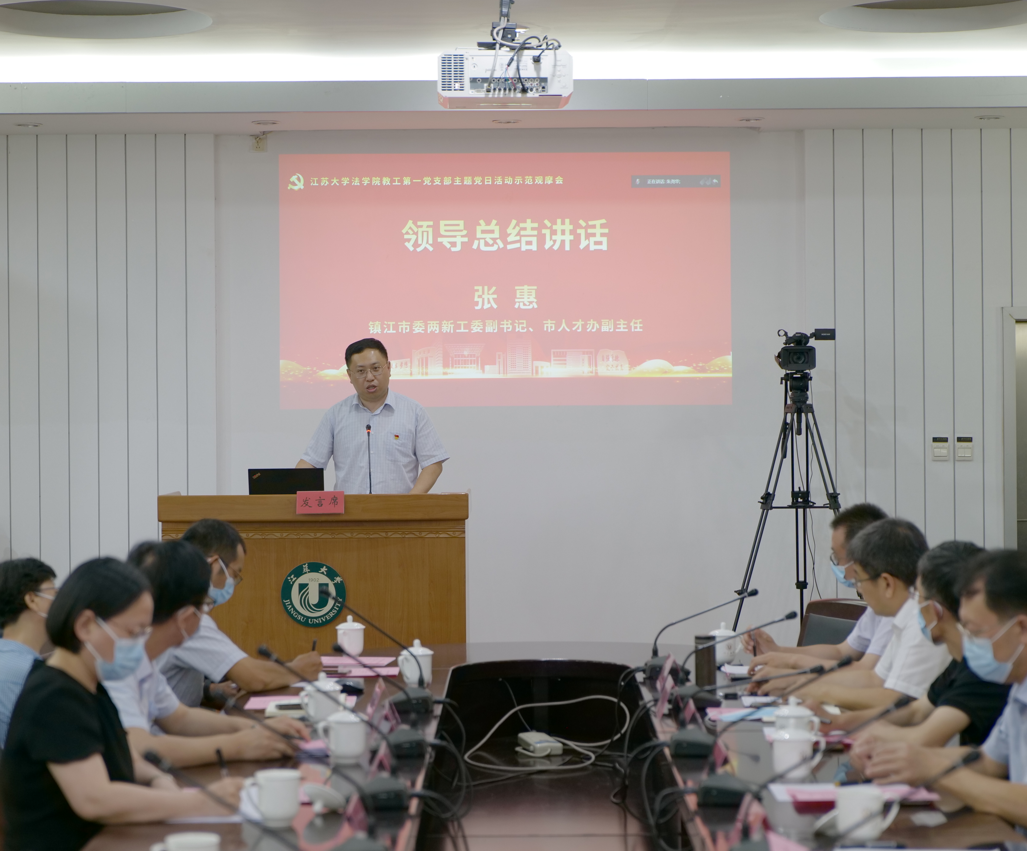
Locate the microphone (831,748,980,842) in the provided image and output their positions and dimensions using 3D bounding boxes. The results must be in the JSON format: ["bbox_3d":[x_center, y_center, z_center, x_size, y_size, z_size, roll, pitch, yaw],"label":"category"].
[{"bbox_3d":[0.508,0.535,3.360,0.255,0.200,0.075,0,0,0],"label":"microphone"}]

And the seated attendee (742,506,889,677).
[{"bbox_3d":[1.027,0.851,7.252,0.680,1.252,0.520,0,0,5],"label":"seated attendee"}]

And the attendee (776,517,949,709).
[{"bbox_3d":[0.962,0.860,6.502,0.670,1.238,0.520,0,0,5],"label":"attendee"}]

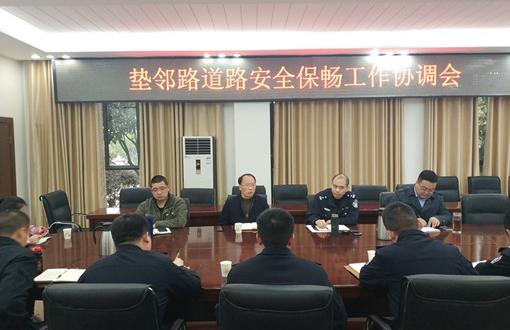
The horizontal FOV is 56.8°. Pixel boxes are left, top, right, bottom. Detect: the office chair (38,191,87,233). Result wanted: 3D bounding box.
[{"bbox_3d":[-2.120,0.817,5.200,0.600,1.020,0.570,0,3,12],"label":"office chair"}]

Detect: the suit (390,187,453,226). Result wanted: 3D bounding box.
[{"bbox_3d":[1.616,0.490,4.634,0.600,0.600,0.460,0,3,9],"label":"suit"}]

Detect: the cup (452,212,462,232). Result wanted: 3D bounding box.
[{"bbox_3d":[1.726,0.486,4.015,0.070,0.165,0.070,-1,3,0],"label":"cup"}]

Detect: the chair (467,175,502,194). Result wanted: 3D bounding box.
[{"bbox_3d":[3.189,0.682,6.468,0.560,1.020,0.620,-1,3,3],"label":"chair"}]

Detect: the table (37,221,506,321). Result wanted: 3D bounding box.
[{"bbox_3d":[0.433,1.004,3.560,4.350,0.760,1.900,-1,3,0],"label":"table"}]

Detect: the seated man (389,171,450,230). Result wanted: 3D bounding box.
[{"bbox_3d":[1.619,0.688,4.675,0.600,1.250,0.750,0,3,9],"label":"seated man"}]

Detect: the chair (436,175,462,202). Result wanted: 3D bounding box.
[{"bbox_3d":[2.561,0.688,6.169,0.570,1.000,0.610,-1,3,0],"label":"chair"}]

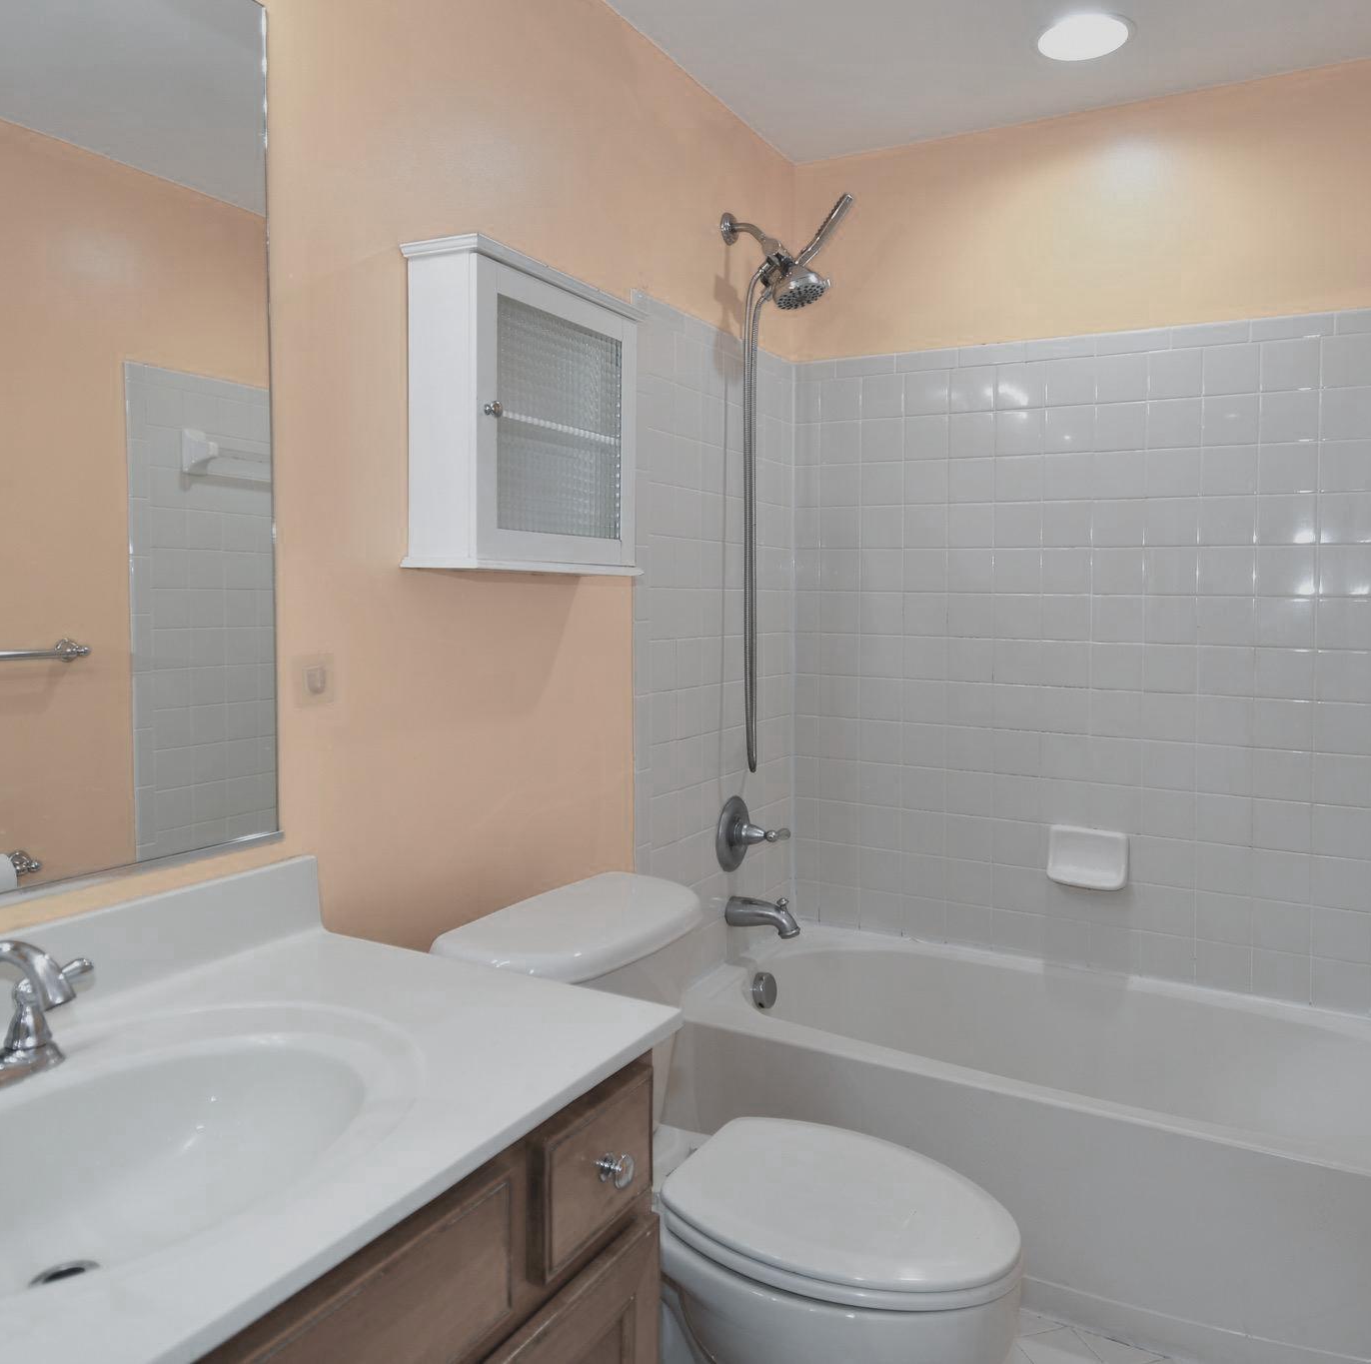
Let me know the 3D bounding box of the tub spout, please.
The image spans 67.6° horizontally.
[{"bbox_3d":[0.188,0.542,2.388,0.168,0.089,0.064,3,5,30],"label":"tub spout"}]

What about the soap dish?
[{"bbox_3d":[0.918,0.403,2.340,0.165,0.118,0.055,3,5,30],"label":"soap dish"}]

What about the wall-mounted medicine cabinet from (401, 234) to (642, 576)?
[{"bbox_3d":[-0.239,-0.404,1.638,0.150,0.455,0.427,3,5,30],"label":"wall-mounted medicine cabinet"}]

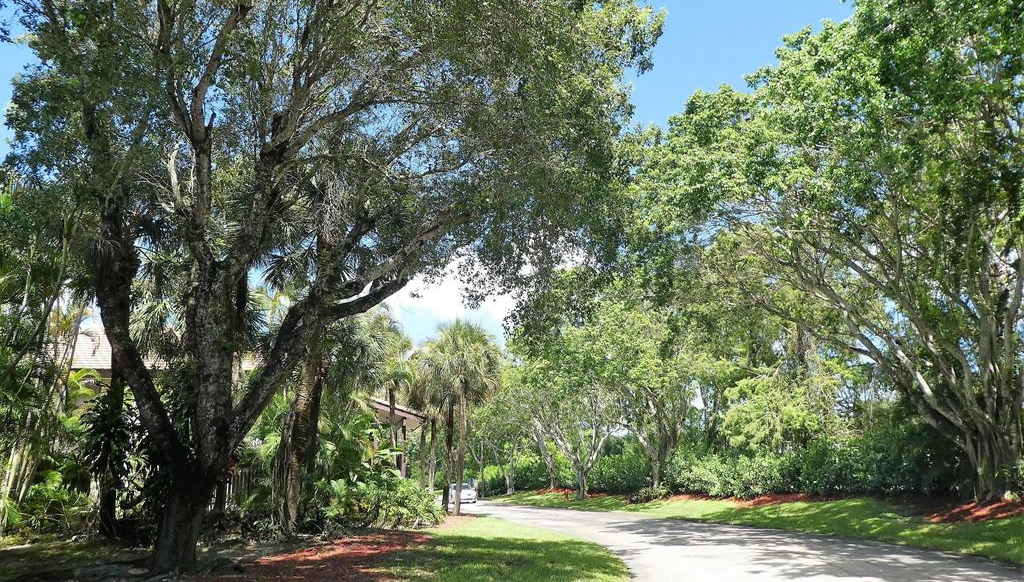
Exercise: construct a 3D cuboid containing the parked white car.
[{"bbox_3d":[-4.126,16.152,56.751,1.780,1.490,4.300,5,-16,-18],"label":"parked white car"}]

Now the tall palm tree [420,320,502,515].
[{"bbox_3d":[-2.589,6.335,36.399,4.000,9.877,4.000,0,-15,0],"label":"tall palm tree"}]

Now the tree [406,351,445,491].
[{"bbox_3d":[-5.438,8.768,45.691,2.900,10.004,2.900,0,-15,0],"label":"tree"}]

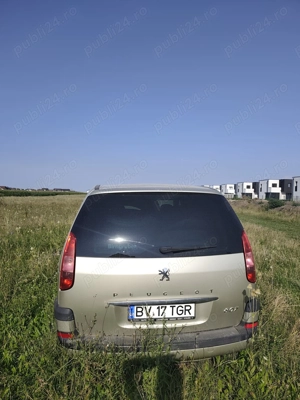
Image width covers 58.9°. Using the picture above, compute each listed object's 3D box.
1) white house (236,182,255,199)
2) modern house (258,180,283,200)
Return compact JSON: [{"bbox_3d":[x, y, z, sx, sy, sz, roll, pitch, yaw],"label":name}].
[{"bbox_3d":[39.850,-3.650,109.600,5.600,6.600,6.600,0,1,-5],"label":"white house"},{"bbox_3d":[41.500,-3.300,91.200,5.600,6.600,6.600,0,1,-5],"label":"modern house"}]

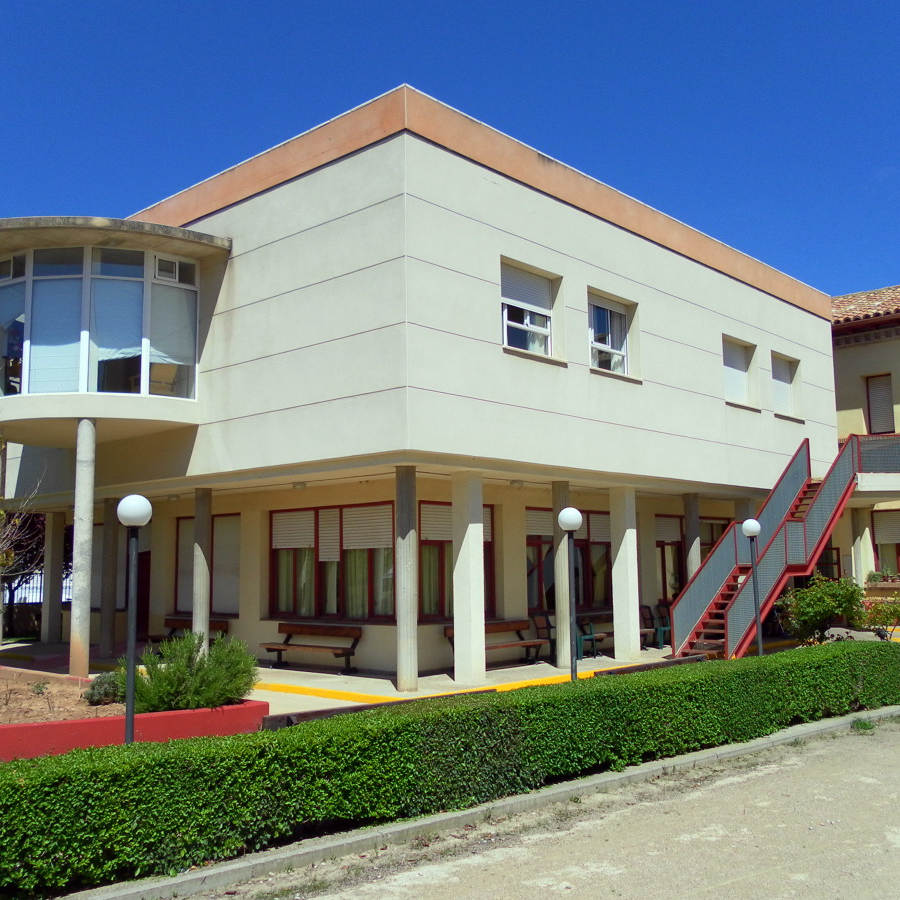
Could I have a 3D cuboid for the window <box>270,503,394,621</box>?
[{"bbox_3d":[-2.222,2.053,17.671,3.392,2.046,0.127,-7,-9,42],"label":"window"}]

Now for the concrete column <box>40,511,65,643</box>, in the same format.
[{"bbox_3d":[-9.817,3.153,24.000,0.350,3.220,0.350,-7,-9,42],"label":"concrete column"}]

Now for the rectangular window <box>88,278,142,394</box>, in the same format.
[{"bbox_3d":[-5.621,-1.921,16.357,0.856,1.958,0.074,1,-7,-14],"label":"rectangular window"}]

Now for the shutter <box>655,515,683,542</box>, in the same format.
[{"bbox_3d":[4.745,1.744,21.221,0.080,0.520,1.170,-7,-9,42],"label":"shutter"}]

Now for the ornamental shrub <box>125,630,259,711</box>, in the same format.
[{"bbox_3d":[-2.994,2.533,11.200,1.480,0.840,1.300,1,-7,-14],"label":"ornamental shrub"}]

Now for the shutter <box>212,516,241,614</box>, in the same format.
[{"bbox_3d":[-4.260,2.204,18.573,1.027,1.833,0.080,-7,-9,42],"label":"shutter"}]

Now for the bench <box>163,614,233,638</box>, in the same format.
[{"bbox_3d":[-5.144,3.711,18.989,2.180,0.770,0.560,-7,-9,42],"label":"bench"}]

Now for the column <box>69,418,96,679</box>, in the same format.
[{"bbox_3d":[-6.017,1.597,15.965,0.313,4.261,0.313,-7,-9,42],"label":"column"}]

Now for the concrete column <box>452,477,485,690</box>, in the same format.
[{"bbox_3d":[0.278,1.869,14.408,0.325,3.081,0.325,-7,-9,42],"label":"concrete column"}]

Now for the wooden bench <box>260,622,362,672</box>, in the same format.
[{"bbox_3d":[-2.312,3.284,16.117,2.139,0.731,0.533,-7,-9,42],"label":"wooden bench"}]

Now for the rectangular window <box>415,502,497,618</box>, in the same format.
[{"bbox_3d":[0.118,1.849,16.129,0.120,1.928,1.872,-7,-9,42],"label":"rectangular window"}]

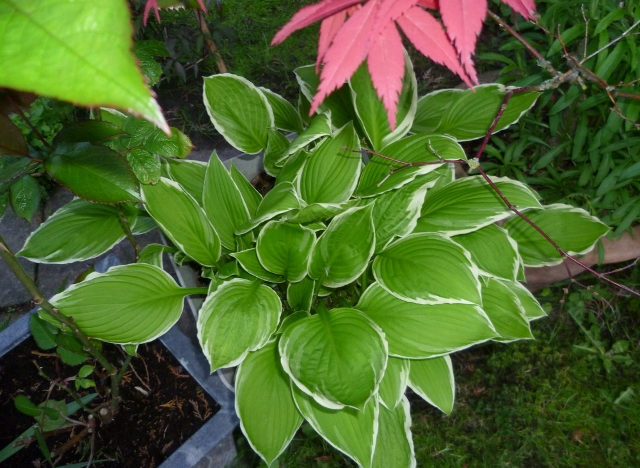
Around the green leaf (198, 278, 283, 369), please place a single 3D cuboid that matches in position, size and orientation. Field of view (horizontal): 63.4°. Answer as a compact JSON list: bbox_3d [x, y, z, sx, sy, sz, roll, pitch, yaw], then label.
[{"bbox_3d":[-0.133,0.143,0.795,0.115,0.040,0.142,26,86,10],"label":"green leaf"}]

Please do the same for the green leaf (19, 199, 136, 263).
[{"bbox_3d":[-0.409,-0.006,0.873,0.206,0.032,0.105,-21,55,-5],"label":"green leaf"}]

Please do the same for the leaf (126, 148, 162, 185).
[{"bbox_3d":[-0.194,-0.075,0.578,0.034,0.012,0.044,-20,83,-12],"label":"leaf"}]

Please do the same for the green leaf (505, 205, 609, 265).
[{"bbox_3d":[0.391,0.003,0.860,0.202,0.032,0.110,-1,53,-8],"label":"green leaf"}]

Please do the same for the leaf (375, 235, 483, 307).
[{"bbox_3d":[0.161,0.054,0.760,0.169,0.035,0.112,24,56,1],"label":"leaf"}]

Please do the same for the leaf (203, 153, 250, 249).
[{"bbox_3d":[-0.161,-0.056,0.865,0.075,0.030,0.167,-12,79,-12],"label":"leaf"}]

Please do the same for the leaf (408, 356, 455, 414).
[{"bbox_3d":[0.184,0.240,0.870,0.085,0.030,0.140,-21,98,-9],"label":"leaf"}]

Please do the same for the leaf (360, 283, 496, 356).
[{"bbox_3d":[0.152,0.123,0.745,0.210,0.035,0.112,16,54,-2],"label":"leaf"}]

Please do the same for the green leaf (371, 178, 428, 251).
[{"bbox_3d":[0.139,-0.032,0.855,0.085,0.035,0.161,39,79,2],"label":"green leaf"}]

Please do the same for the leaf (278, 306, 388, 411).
[{"bbox_3d":[0.019,0.161,0.682,0.132,0.042,0.146,-20,96,-14],"label":"leaf"}]

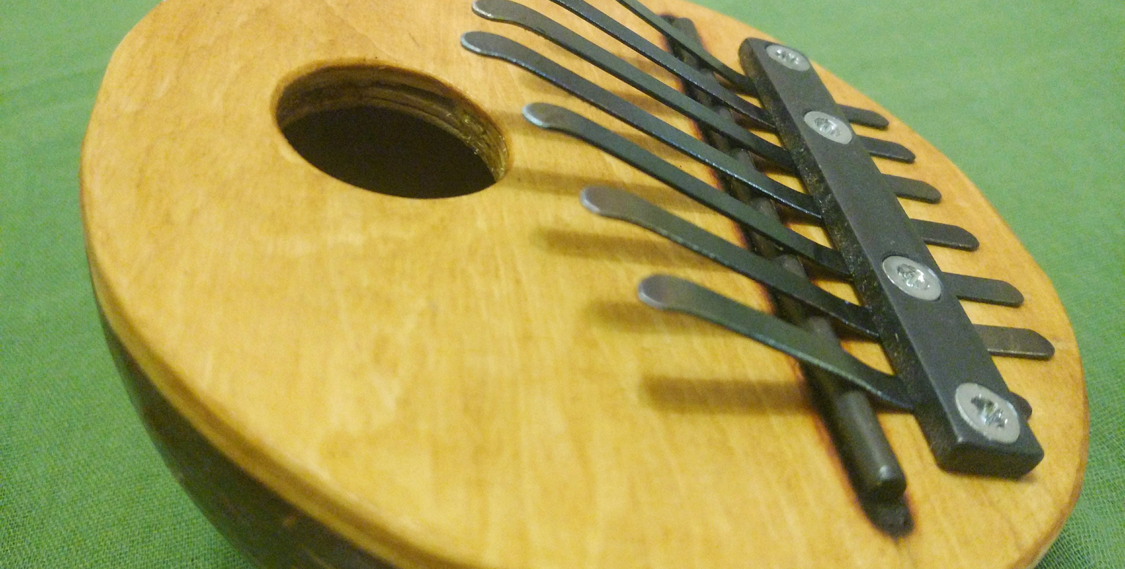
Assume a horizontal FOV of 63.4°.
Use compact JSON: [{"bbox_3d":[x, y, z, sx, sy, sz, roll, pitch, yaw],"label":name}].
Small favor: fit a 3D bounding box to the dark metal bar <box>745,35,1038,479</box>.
[{"bbox_3d":[0.039,-0.010,0.119,0.011,0.004,0.081,8,41,-16],"label":"dark metal bar"}]

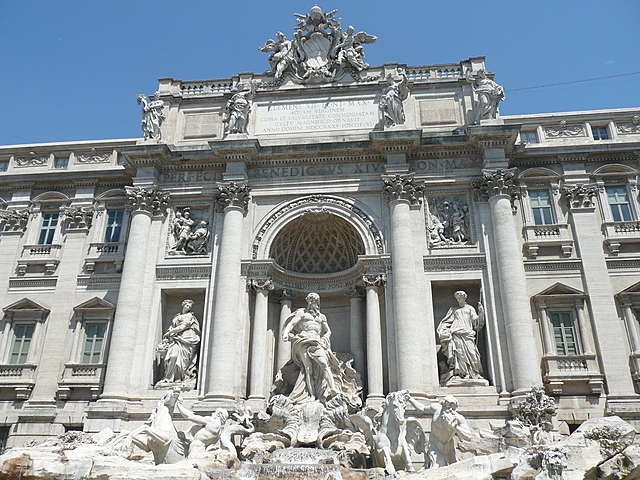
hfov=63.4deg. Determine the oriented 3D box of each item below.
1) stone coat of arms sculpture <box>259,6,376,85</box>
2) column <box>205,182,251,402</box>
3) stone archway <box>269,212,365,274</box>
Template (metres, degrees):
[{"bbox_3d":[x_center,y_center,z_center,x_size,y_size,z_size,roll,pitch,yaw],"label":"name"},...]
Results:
[{"bbox_3d":[-0.115,-12.027,32.057,6.612,5.220,1.827,-2,-22,5],"label":"stone coat of arms sculpture"},{"bbox_3d":[-4.483,2.322,25.444,1.567,11.020,1.567,-2,-23,6],"label":"column"},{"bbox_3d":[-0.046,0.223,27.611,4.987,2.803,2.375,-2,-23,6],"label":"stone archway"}]

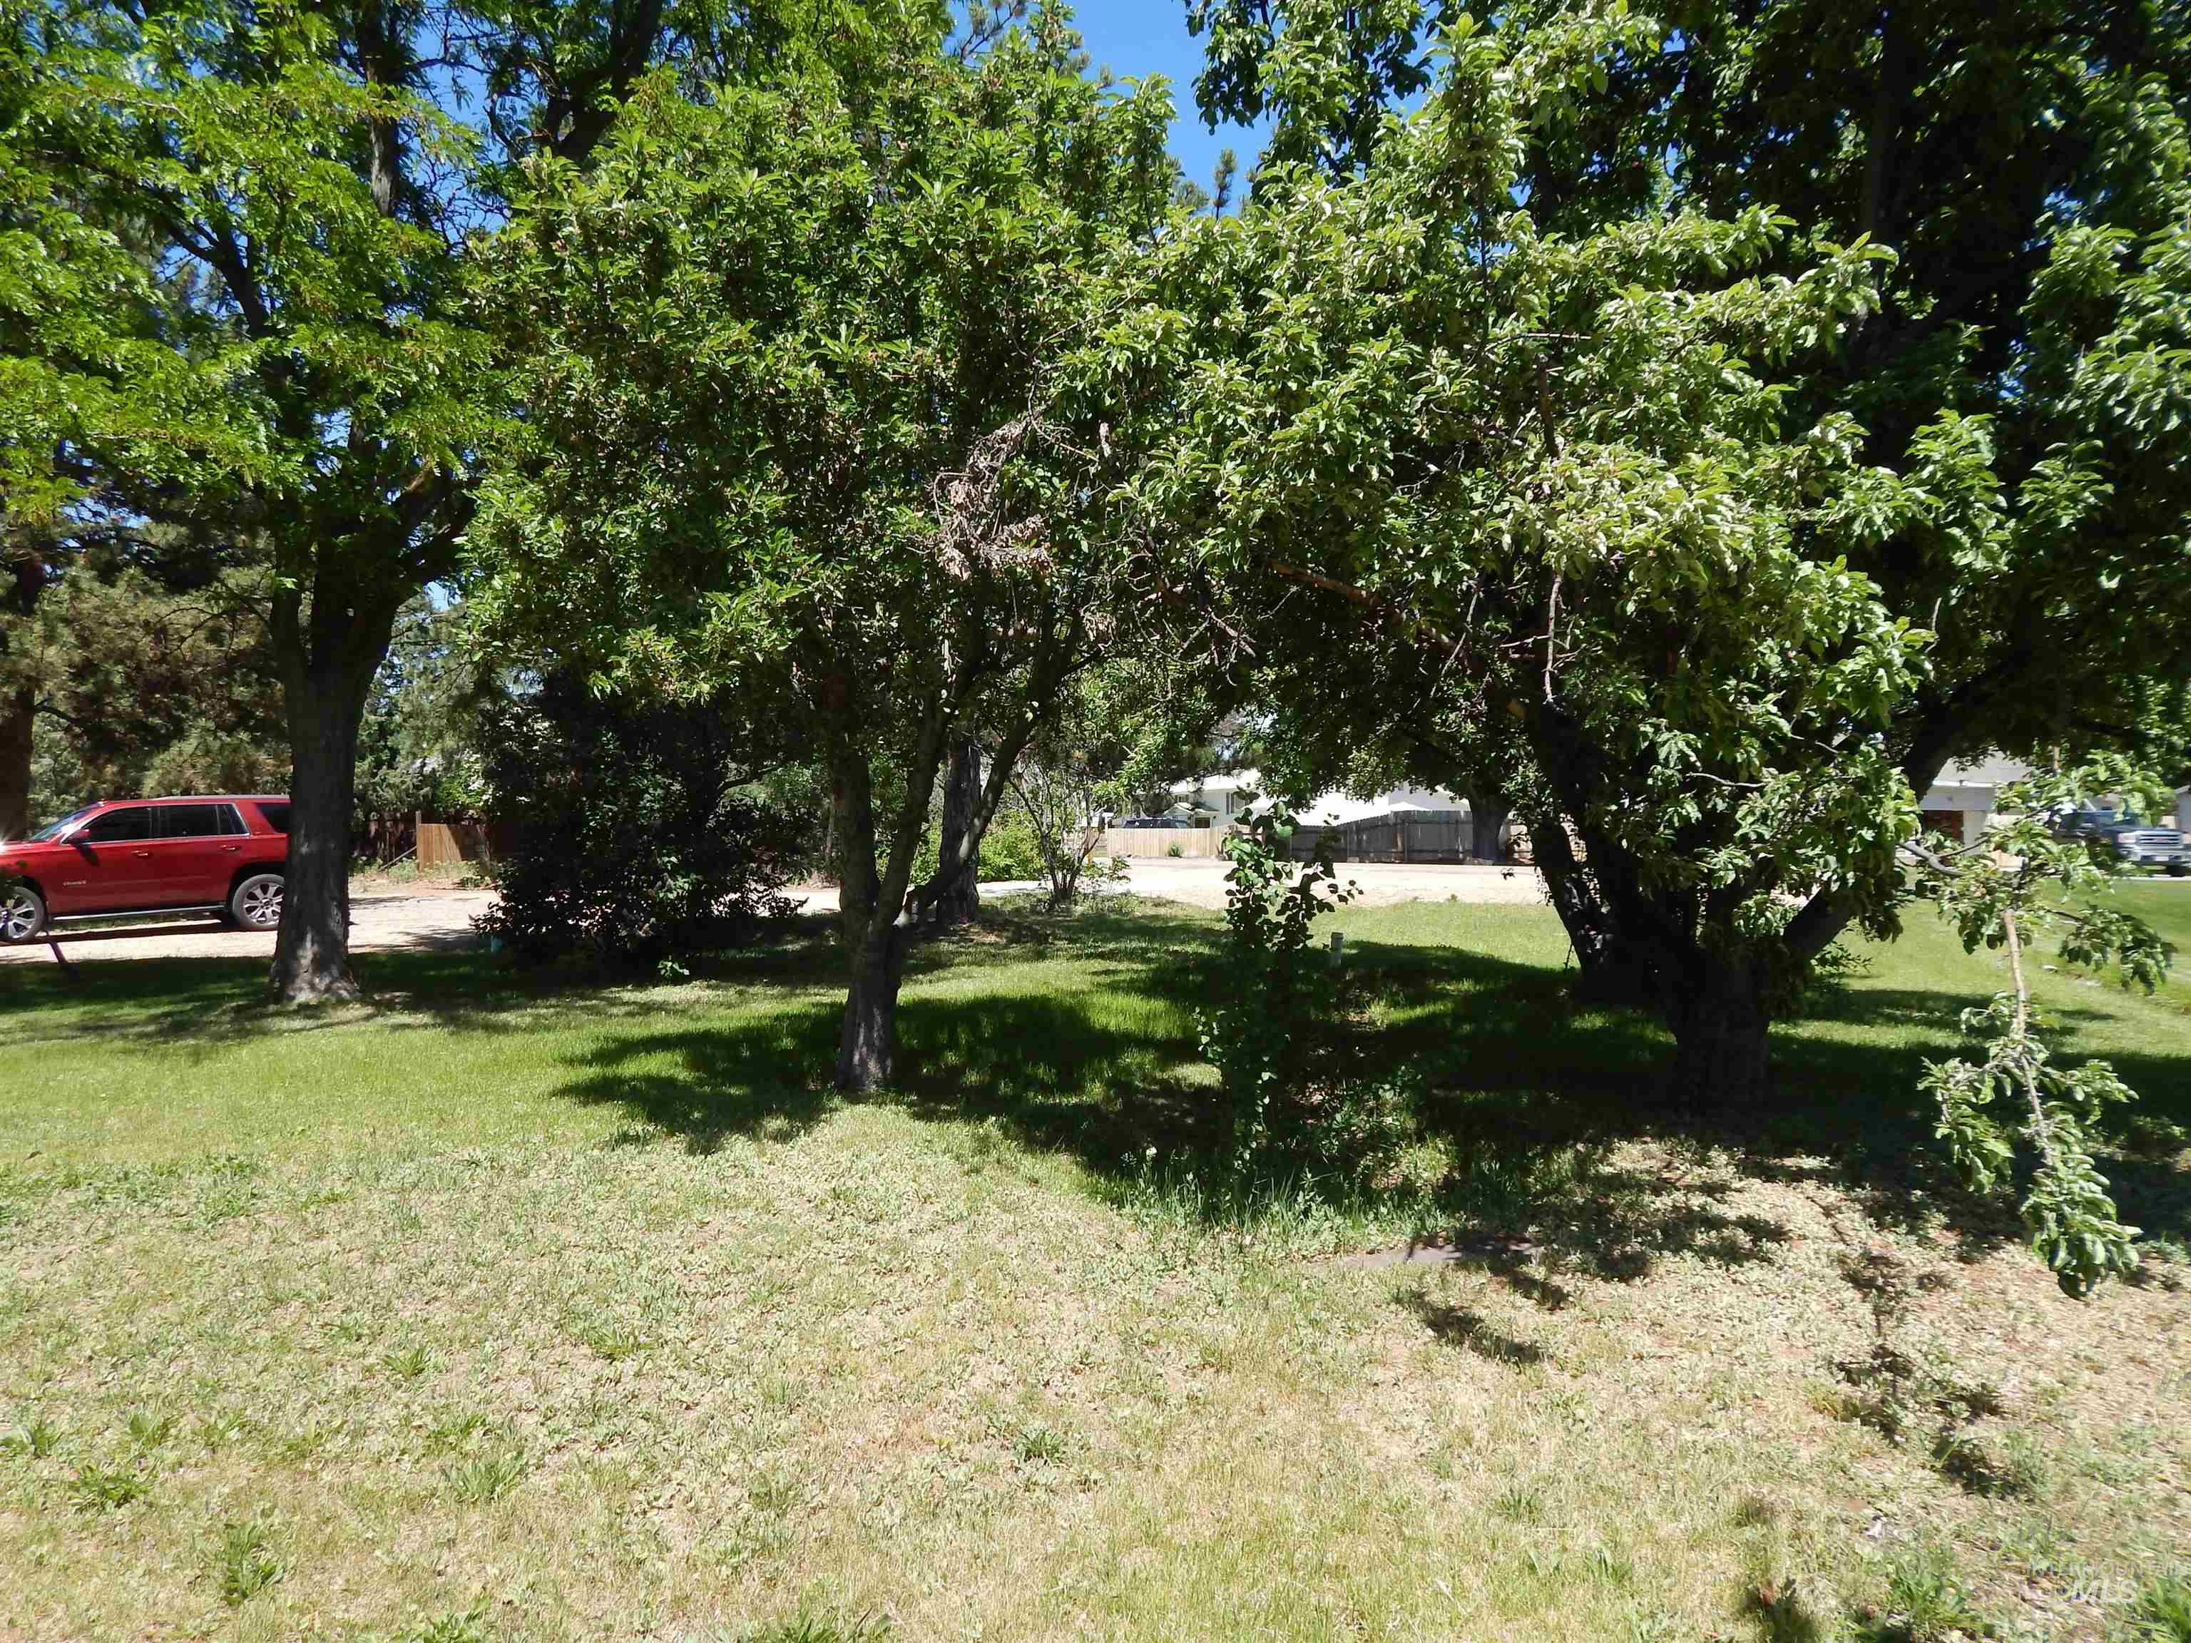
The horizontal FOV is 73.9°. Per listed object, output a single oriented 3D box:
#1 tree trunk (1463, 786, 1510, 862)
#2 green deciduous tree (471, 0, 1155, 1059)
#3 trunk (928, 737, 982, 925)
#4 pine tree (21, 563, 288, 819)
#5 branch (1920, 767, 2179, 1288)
[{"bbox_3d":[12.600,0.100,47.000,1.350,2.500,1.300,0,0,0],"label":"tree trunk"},{"bbox_3d":[-1.570,-1.520,8.400,4.100,6.200,4.100,0,0,0],"label":"green deciduous tree"},{"bbox_3d":[-2.020,0.100,21.000,0.680,2.800,0.680,0,0,0],"label":"trunk"},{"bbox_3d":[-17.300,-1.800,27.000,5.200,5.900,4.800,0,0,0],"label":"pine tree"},{"bbox_3d":[2.680,0.470,4.150,0.850,1.300,1.500,0,0,17],"label":"branch"}]

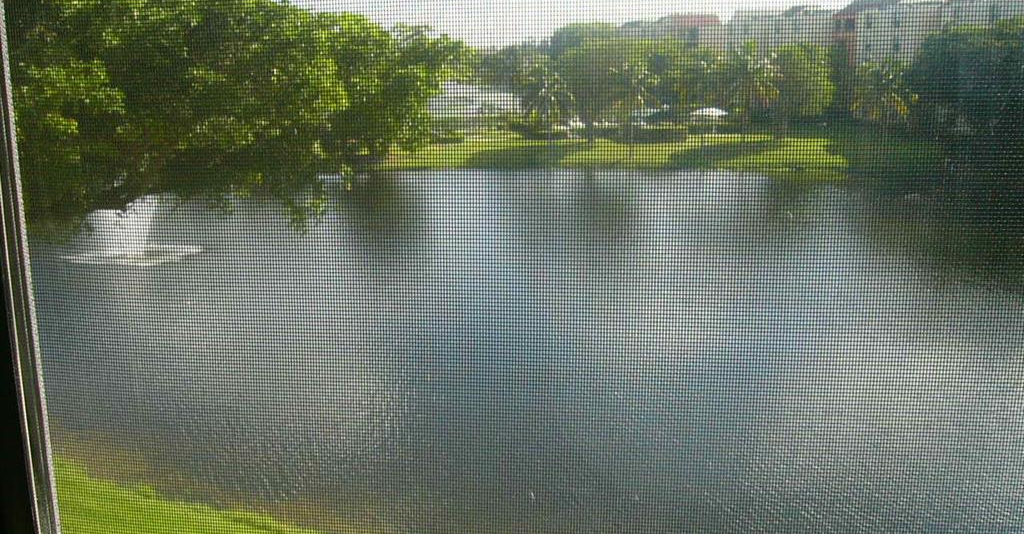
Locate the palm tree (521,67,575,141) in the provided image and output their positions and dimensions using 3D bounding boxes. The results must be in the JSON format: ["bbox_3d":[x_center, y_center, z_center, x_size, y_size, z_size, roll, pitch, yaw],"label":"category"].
[{"bbox_3d":[2.745,-12.701,80.071,4.400,5.660,4.400,0,11,0],"label":"palm tree"}]

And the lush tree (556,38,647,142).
[{"bbox_3d":[6.734,-13.317,77.906,7.000,7.720,6.800,0,11,0],"label":"lush tree"}]

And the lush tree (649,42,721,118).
[{"bbox_3d":[14.454,-14.967,86.755,5.800,7.350,5.500,0,11,0],"label":"lush tree"}]

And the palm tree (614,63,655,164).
[{"bbox_3d":[7.969,-9.988,67.357,3.200,6.380,3.200,0,11,0],"label":"palm tree"}]

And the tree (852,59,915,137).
[{"bbox_3d":[29.846,-13.559,82.959,5.300,6.010,5.200,0,11,0],"label":"tree"}]

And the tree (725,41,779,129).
[{"bbox_3d":[18.477,-13.660,79.878,4.500,7.300,4.500,0,11,0],"label":"tree"}]

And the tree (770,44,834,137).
[{"bbox_3d":[22.694,-13.716,80.886,5.300,7.320,5.300,0,11,0],"label":"tree"}]

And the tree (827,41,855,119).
[{"bbox_3d":[28.768,-15.773,90.673,4.200,7.770,4.200,0,11,0],"label":"tree"}]

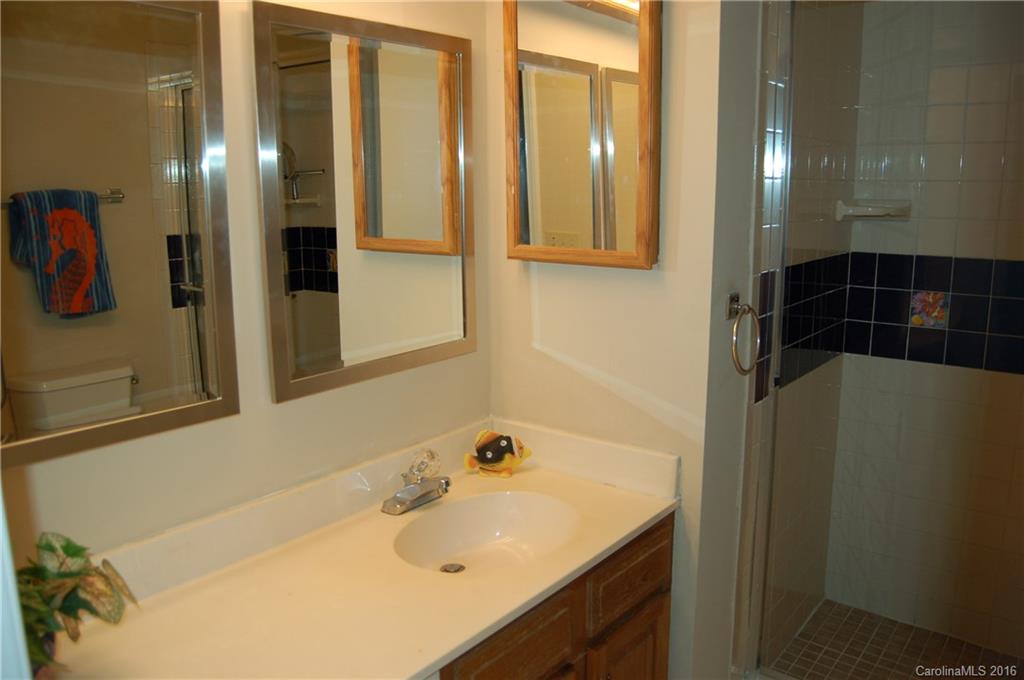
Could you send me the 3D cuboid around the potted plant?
[{"bbox_3d":[-0.720,0.423,1.212,0.204,0.199,0.213,9,14,39],"label":"potted plant"}]

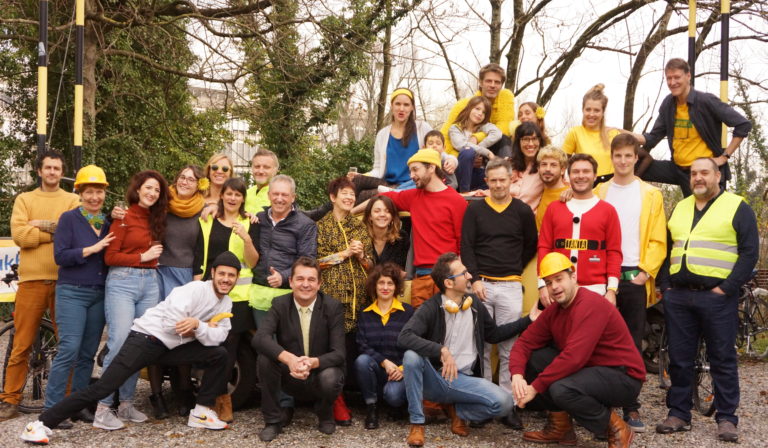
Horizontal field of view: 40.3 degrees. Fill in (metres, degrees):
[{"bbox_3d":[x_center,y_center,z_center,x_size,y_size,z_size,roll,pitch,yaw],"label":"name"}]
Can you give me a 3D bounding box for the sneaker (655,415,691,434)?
[{"bbox_3d":[1.875,1.288,6.780,0.295,0.125,0.110,1,0,-41],"label":"sneaker"}]

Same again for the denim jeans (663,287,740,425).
[{"bbox_3d":[1.989,0.820,6.570,0.470,0.890,0.330,1,0,22],"label":"denim jeans"}]

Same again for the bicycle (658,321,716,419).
[{"bbox_3d":[2.230,0.798,7.720,0.560,1.050,1.750,1,0,-1],"label":"bicycle"}]

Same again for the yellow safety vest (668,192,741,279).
[{"bbox_3d":[1.993,0.072,6.520,0.430,0.550,0.350,1,0,27],"label":"yellow safety vest"}]

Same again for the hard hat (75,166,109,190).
[{"bbox_3d":[-1.864,-0.303,6.660,0.220,0.155,0.280,-1,-5,-20],"label":"hard hat"}]

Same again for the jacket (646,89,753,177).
[{"bbox_3d":[2.166,-0.617,7.200,0.720,0.680,0.420,1,0,23],"label":"jacket"}]

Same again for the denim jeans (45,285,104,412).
[{"bbox_3d":[-1.954,0.769,6.620,0.420,0.880,0.330,1,0,-18],"label":"denim jeans"}]

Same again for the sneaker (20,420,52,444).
[{"bbox_3d":[-2.064,1.219,6.200,0.110,0.130,0.280,11,0,-36],"label":"sneaker"}]

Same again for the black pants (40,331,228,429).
[{"bbox_3d":[-1.518,0.946,6.360,1.100,0.570,0.460,1,0,-18],"label":"black pants"}]

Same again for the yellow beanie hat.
[{"bbox_3d":[0.265,-0.435,7.000,0.240,0.150,0.200,1,0,-31],"label":"yellow beanie hat"}]

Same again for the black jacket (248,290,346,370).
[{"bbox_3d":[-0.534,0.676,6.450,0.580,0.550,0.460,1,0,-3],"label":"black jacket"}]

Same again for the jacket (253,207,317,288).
[{"bbox_3d":[-0.642,0.158,6.750,0.440,0.570,0.300,1,0,18],"label":"jacket"}]

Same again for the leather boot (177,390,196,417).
[{"bbox_3d":[-1.349,1.213,7.120,0.105,0.170,0.270,1,0,-6],"label":"leather boot"}]

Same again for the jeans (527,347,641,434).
[{"bbox_3d":[1.178,0.964,6.170,0.580,0.490,0.460,1,0,-29],"label":"jeans"}]

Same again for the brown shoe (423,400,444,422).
[{"bbox_3d":[0.314,1.268,7.050,0.110,0.135,0.280,1,0,-34],"label":"brown shoe"}]

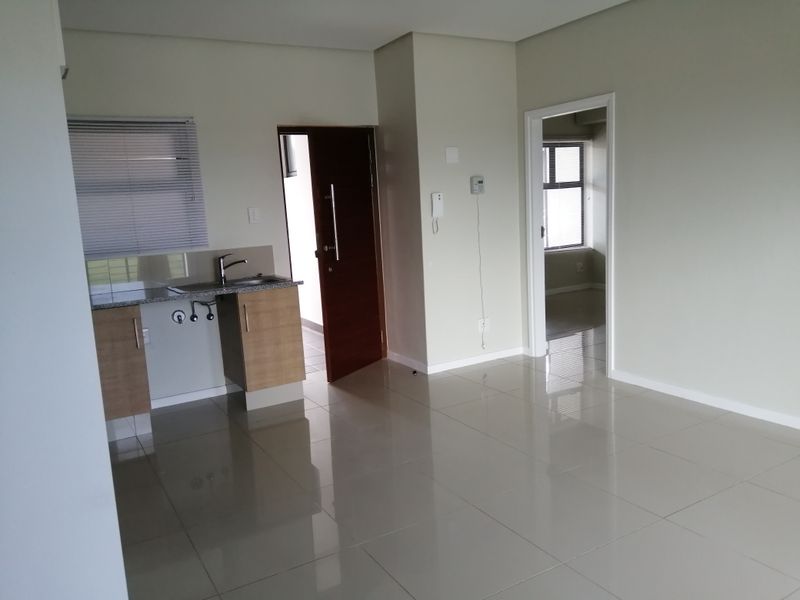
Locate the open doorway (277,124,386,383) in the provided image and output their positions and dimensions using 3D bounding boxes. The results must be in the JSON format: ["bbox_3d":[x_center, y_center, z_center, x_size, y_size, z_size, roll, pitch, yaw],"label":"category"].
[{"bbox_3d":[-0.560,-0.426,5.264,0.916,2.110,0.139,-8,10,-30],"label":"open doorway"}]

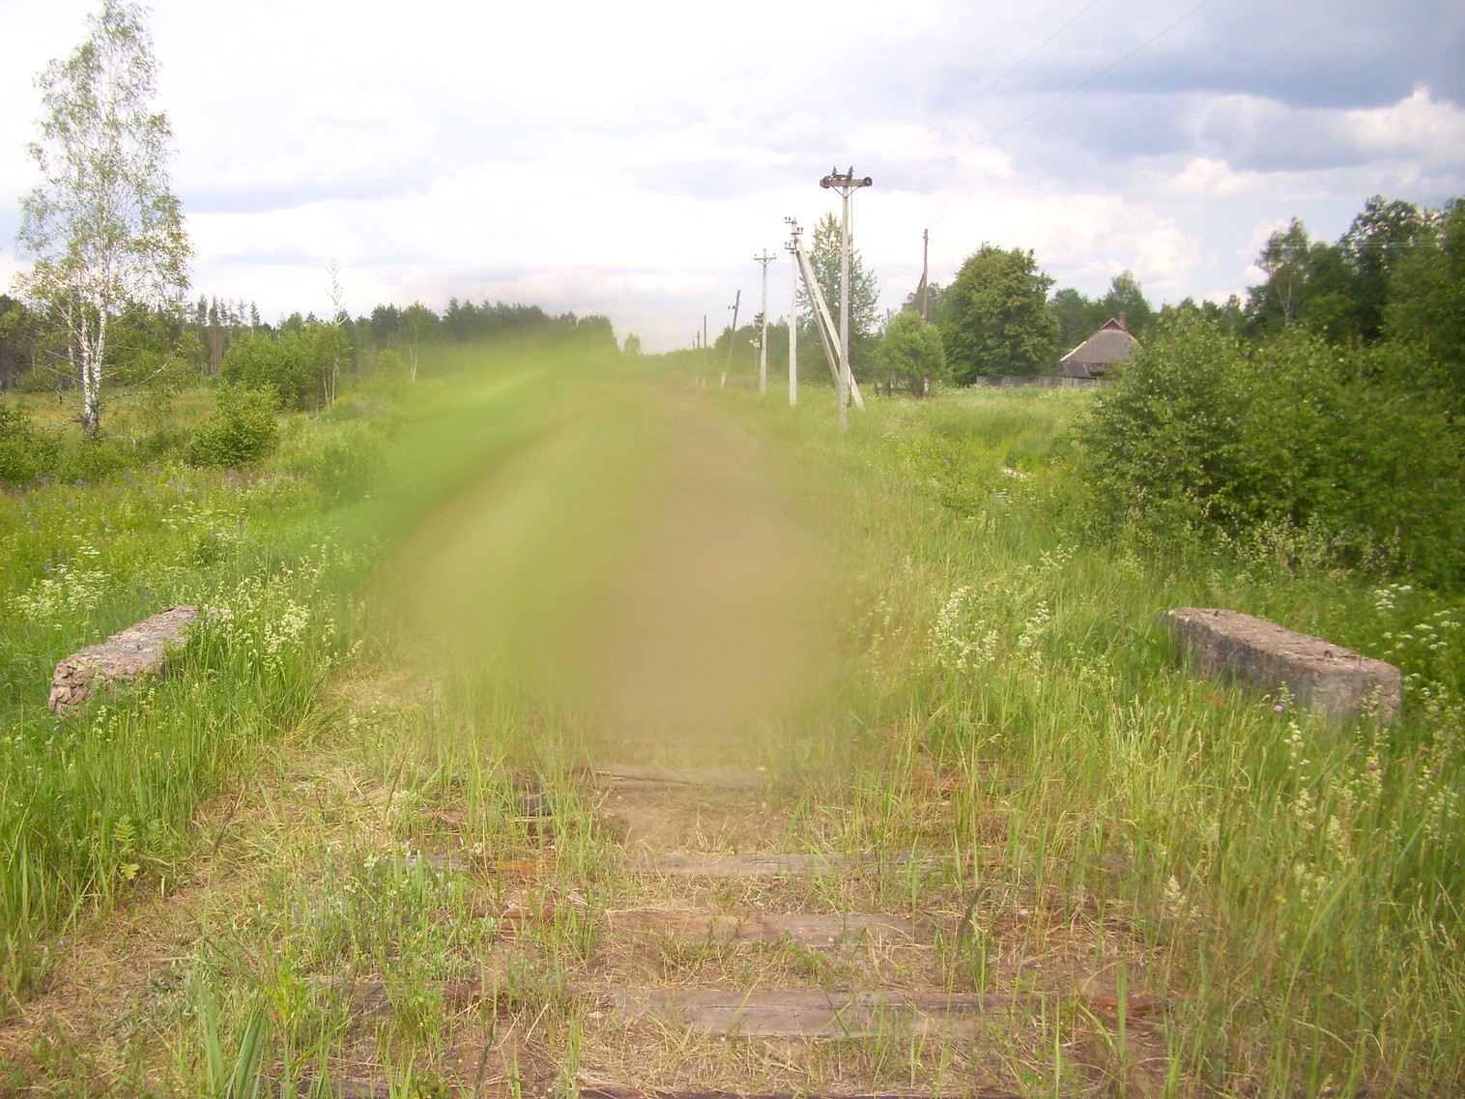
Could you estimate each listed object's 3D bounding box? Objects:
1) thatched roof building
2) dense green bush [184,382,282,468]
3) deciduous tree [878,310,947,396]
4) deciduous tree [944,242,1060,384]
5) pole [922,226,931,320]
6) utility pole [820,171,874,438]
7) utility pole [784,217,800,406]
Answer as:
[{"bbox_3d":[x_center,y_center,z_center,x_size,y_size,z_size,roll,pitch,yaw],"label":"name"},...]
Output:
[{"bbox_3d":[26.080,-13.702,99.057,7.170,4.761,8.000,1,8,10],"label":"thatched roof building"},{"bbox_3d":[-8.823,-2.182,25.442,1.680,1.514,1.600,-2,8,-17],"label":"dense green bush"},{"bbox_3d":[8.842,-9.561,70.354,3.414,4.159,3.300,1,8,7],"label":"deciduous tree"},{"bbox_3d":[16.137,-14.104,86.886,7.187,8.461,7.000,1,8,8],"label":"deciduous tree"},{"bbox_3d":[10.243,-12.658,75.981,0.544,8.528,0.400,0,8,2],"label":"pole"},{"bbox_3d":[3.355,-7.336,42.394,1.551,7.679,0.400,0,8,2],"label":"utility pole"},{"bbox_3d":[2.562,-9.924,60.207,0.670,7.988,0.400,0,8,2],"label":"utility pole"}]

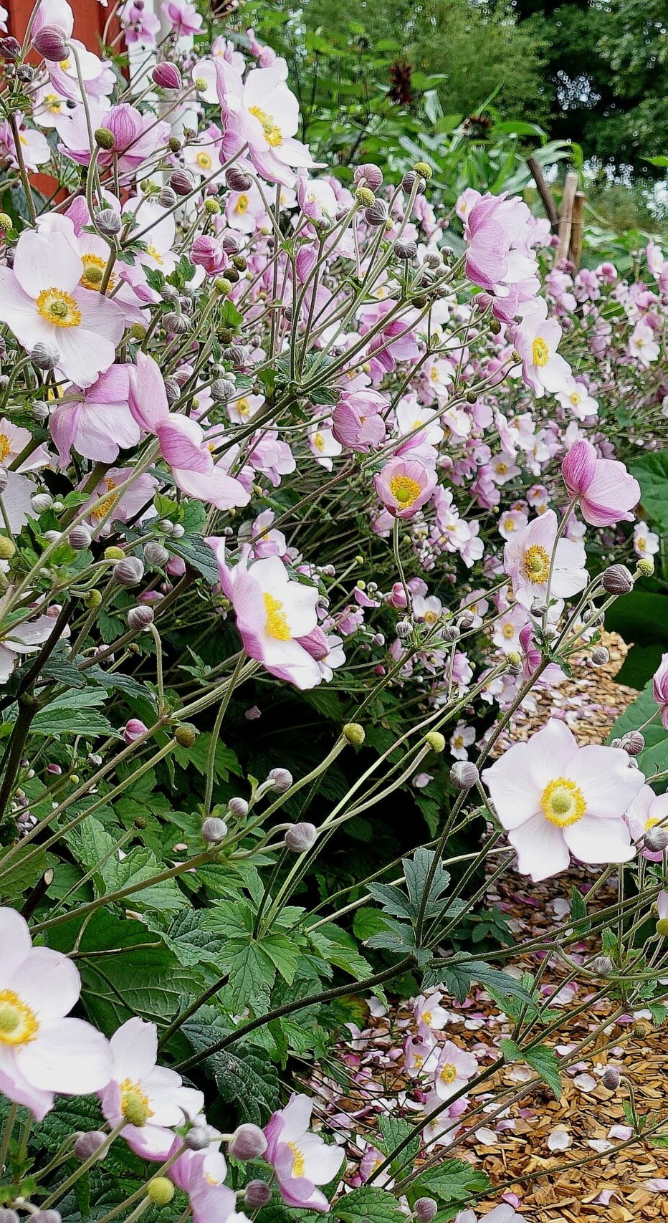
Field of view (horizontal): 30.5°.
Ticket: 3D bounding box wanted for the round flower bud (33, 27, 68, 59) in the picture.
[{"bbox_3d":[-0.146,-0.293,0.630,0.018,0.018,0.018,-5,2,17],"label":"round flower bud"}]

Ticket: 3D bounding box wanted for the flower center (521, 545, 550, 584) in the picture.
[{"bbox_3d":[0.116,-0.027,0.711,0.022,0.022,0.010,-8,3,-31],"label":"flower center"}]

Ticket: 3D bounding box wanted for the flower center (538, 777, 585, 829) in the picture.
[{"bbox_3d":[0.097,0.081,0.521,0.021,0.021,0.010,-2,-9,-3],"label":"flower center"}]

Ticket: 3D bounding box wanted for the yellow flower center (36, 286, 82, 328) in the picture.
[{"bbox_3d":[-0.135,-0.149,0.600,0.022,0.021,0.009,-5,1,-17],"label":"yellow flower center"}]

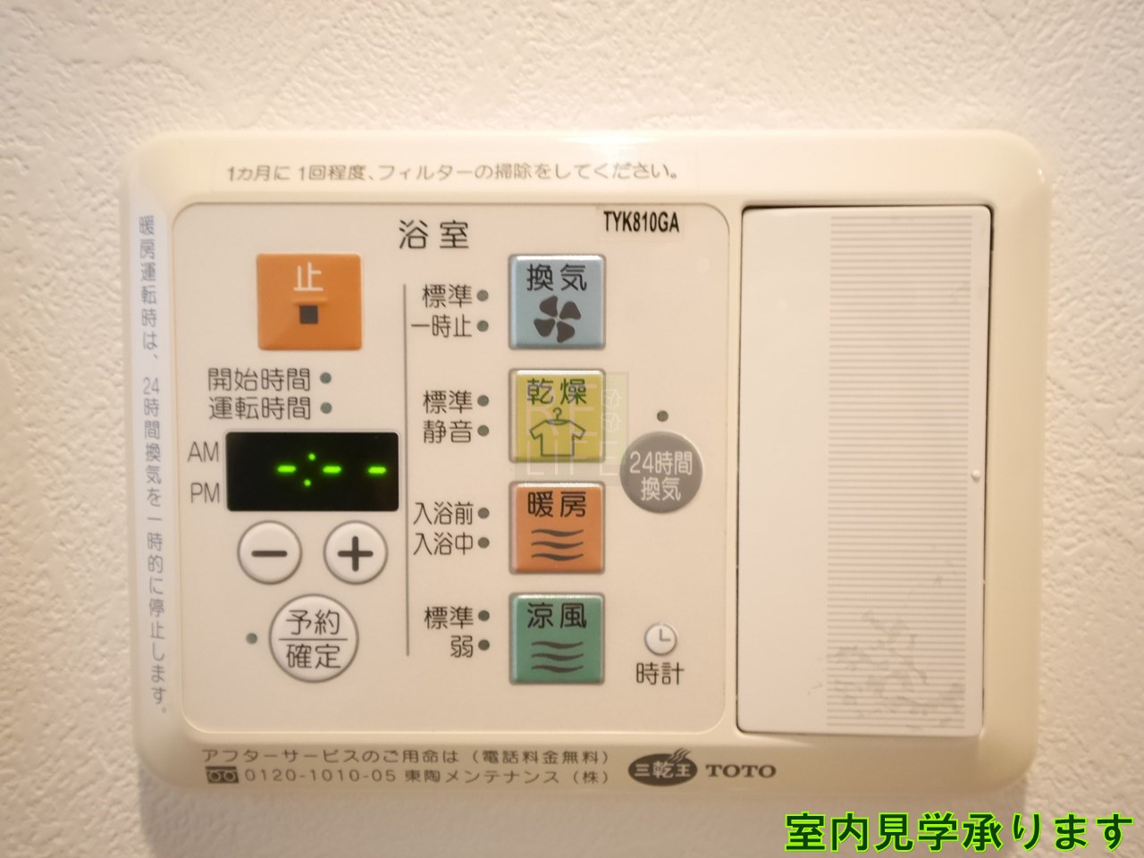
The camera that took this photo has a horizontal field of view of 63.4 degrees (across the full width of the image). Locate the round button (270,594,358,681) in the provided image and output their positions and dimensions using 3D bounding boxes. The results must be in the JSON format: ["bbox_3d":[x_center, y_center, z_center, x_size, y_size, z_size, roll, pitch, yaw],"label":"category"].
[{"bbox_3d":[-0.046,0.037,0.163,0.016,0.016,0.002,0,3,0],"label":"round button"}]

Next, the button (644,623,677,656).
[{"bbox_3d":[0.016,0.037,0.163,0.006,0.006,0.002,0,3,0],"label":"button"}]

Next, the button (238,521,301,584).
[{"bbox_3d":[-0.053,0.022,0.162,0.011,0.011,0.002,0,3,0],"label":"button"}]

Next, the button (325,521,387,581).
[{"bbox_3d":[-0.038,0.022,0.162,0.011,0.011,0.002,0,3,0],"label":"button"}]

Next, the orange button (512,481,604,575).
[{"bbox_3d":[-0.003,0.017,0.160,0.016,0.016,0.002,0,3,0],"label":"orange button"}]

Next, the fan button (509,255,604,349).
[{"bbox_3d":[-0.002,-0.022,0.160,0.017,0.017,0.003,0,3,0],"label":"fan button"}]

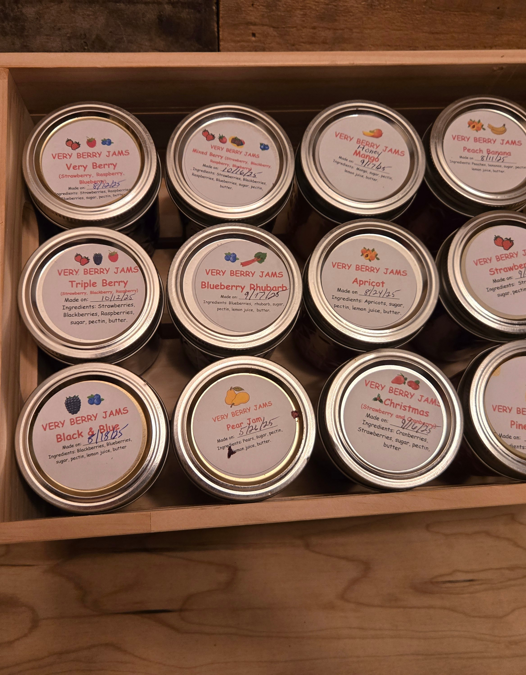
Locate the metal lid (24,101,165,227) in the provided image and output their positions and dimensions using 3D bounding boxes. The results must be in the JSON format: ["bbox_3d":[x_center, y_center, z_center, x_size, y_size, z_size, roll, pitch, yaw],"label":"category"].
[{"bbox_3d":[-0.093,-0.093,0.325,0.073,0.015,0.073,-3,77,-5],"label":"metal lid"}]

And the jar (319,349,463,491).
[{"bbox_3d":[0.062,0.051,0.345,0.073,0.094,0.073,-3,77,-5],"label":"jar"}]

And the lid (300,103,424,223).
[{"bbox_3d":[0.055,-0.099,0.338,0.073,0.015,0.073,1,77,-4],"label":"lid"}]

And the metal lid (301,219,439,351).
[{"bbox_3d":[0.059,-0.029,0.322,0.073,0.015,0.073,1,77,-4],"label":"metal lid"}]

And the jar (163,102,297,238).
[{"bbox_3d":[-0.021,-0.086,0.370,0.073,0.095,0.073,1,77,-4],"label":"jar"}]

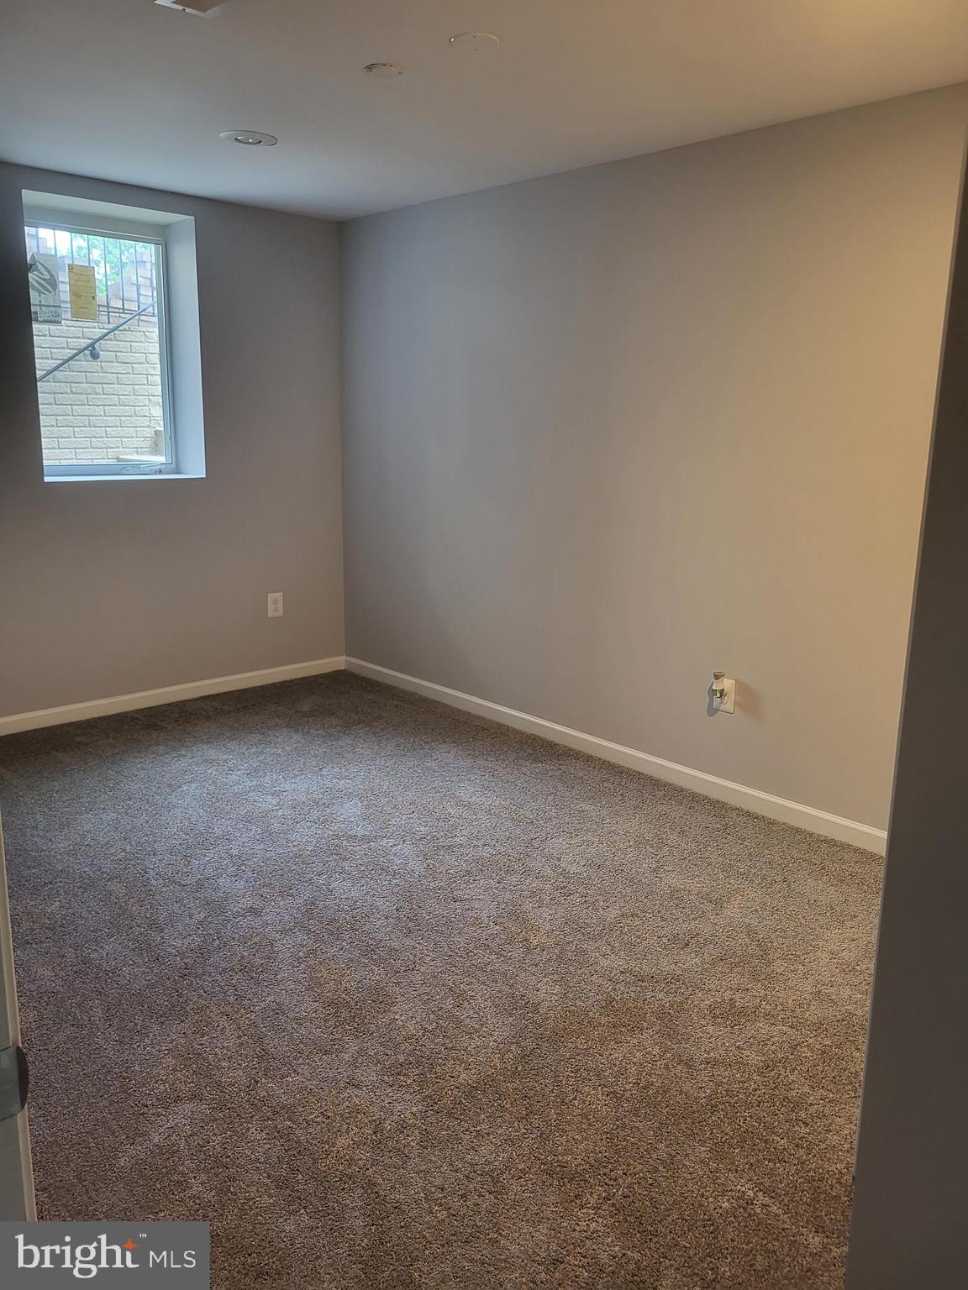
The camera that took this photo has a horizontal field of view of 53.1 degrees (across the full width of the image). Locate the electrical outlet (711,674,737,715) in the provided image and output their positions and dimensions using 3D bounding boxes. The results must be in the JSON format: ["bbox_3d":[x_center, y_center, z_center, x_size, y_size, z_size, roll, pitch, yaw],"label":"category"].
[{"bbox_3d":[0.885,0.186,3.586,0.018,0.122,0.086,-11,18,-42],"label":"electrical outlet"}]

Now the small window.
[{"bbox_3d":[-1.820,-1.347,4.515,0.730,1.104,0.091,-11,18,-42],"label":"small window"}]

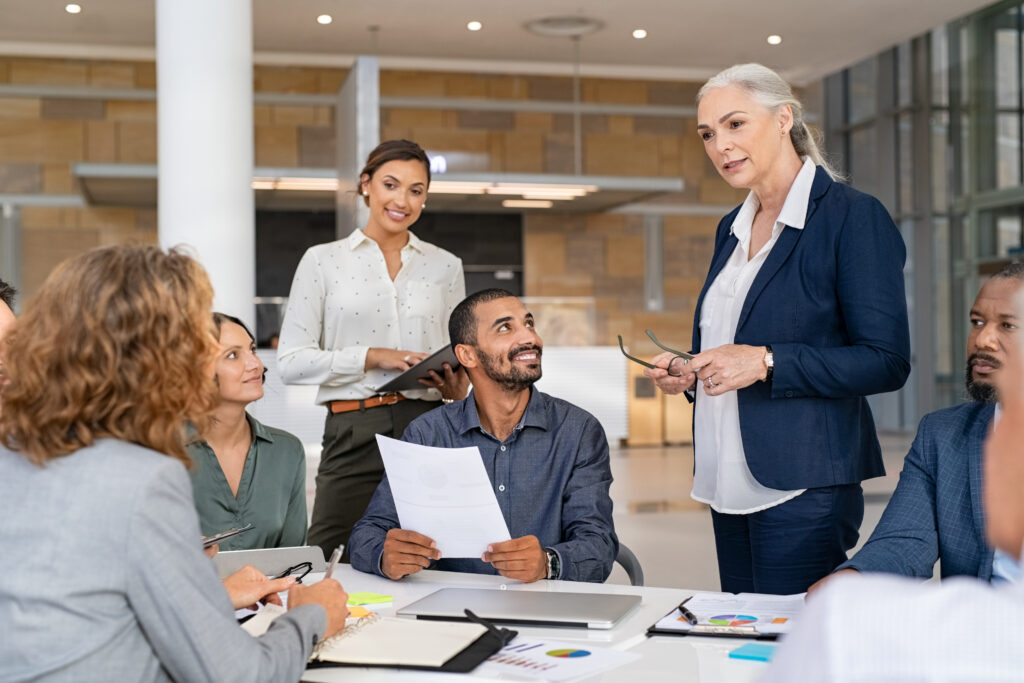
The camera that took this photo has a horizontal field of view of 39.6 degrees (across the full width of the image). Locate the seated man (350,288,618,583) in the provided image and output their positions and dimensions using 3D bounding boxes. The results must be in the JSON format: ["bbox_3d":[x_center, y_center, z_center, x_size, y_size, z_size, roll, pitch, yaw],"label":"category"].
[{"bbox_3d":[-0.041,0.547,2.829,0.560,1.310,0.680,0,0,8],"label":"seated man"}]

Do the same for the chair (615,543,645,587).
[{"bbox_3d":[0.006,0.792,2.948,0.580,0.820,0.580,0,0,14],"label":"chair"}]

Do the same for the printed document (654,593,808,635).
[{"bbox_3d":[0.367,0.443,2.316,0.210,0.006,0.297,0,0,17],"label":"printed document"}]

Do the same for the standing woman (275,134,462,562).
[{"bbox_3d":[-0.337,0.351,3.559,0.490,1.710,0.420,0,0,-14],"label":"standing woman"}]

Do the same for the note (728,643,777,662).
[{"bbox_3d":[0.365,0.454,2.072,0.076,0.006,0.076,0,0,28],"label":"note"}]

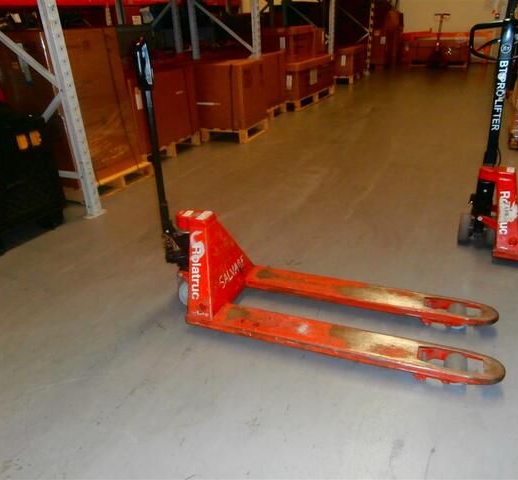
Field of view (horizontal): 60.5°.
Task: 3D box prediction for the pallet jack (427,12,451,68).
[{"bbox_3d":[4.841,-5.241,11.705,0.530,1.220,1.530,9,29,23],"label":"pallet jack"}]

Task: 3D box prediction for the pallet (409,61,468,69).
[{"bbox_3d":[4.889,-4.782,11.991,1.400,0.144,1.000,9,29,23],"label":"pallet"}]

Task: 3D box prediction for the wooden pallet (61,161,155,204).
[{"bbox_3d":[-1.498,-0.578,4.018,0.680,0.144,0.780,11,29,26],"label":"wooden pallet"}]

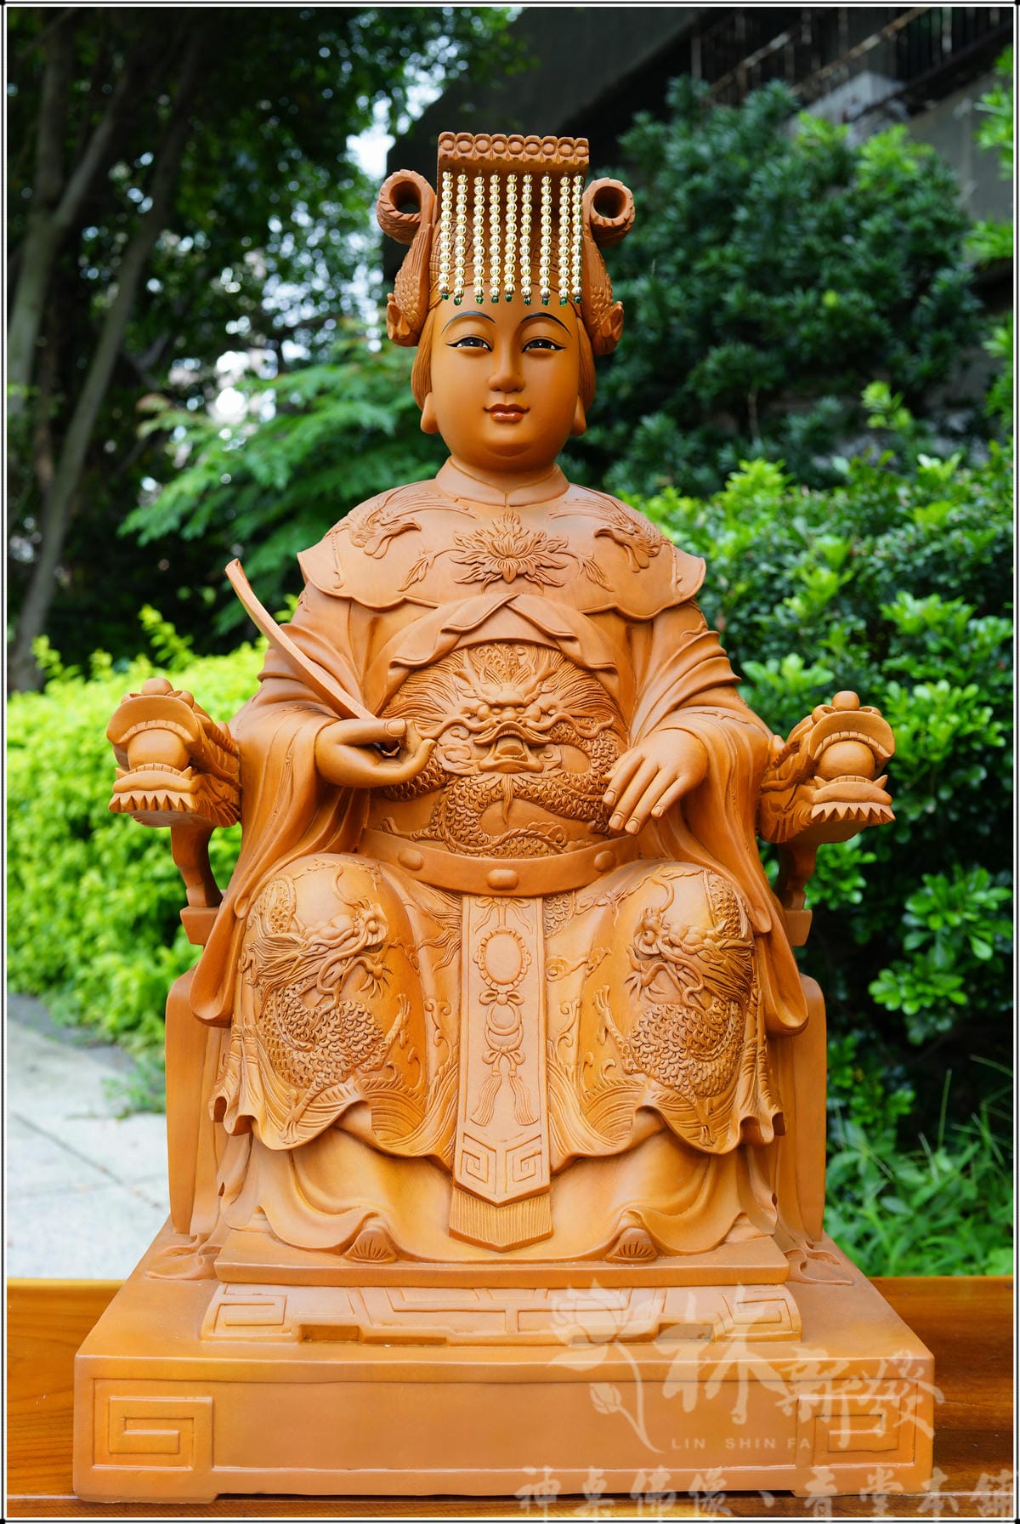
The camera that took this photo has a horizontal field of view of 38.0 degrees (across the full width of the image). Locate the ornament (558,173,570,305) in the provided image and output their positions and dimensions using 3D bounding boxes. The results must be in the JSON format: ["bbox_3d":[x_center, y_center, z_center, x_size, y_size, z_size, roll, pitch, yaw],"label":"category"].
[{"bbox_3d":[0.038,-0.367,1.040,0.008,0.095,0.008,0,-3,-3],"label":"ornament"}]

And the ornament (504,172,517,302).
[{"bbox_3d":[0.000,-0.367,1.038,0.008,0.090,0.008,0,-3,-3],"label":"ornament"}]

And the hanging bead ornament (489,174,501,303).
[{"bbox_3d":[-0.011,-0.366,1.038,0.008,0.092,0.008,0,-3,-3],"label":"hanging bead ornament"}]

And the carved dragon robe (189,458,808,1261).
[{"bbox_3d":[-0.009,0.050,1.110,0.450,0.565,0.265,0,-3,-3],"label":"carved dragon robe"}]

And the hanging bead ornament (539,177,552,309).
[{"bbox_3d":[0.025,-0.366,1.040,0.008,0.094,0.008,0,-3,-3],"label":"hanging bead ornament"}]

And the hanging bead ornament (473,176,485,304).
[{"bbox_3d":[-0.022,-0.365,1.037,0.008,0.092,0.008,0,-3,-3],"label":"hanging bead ornament"}]

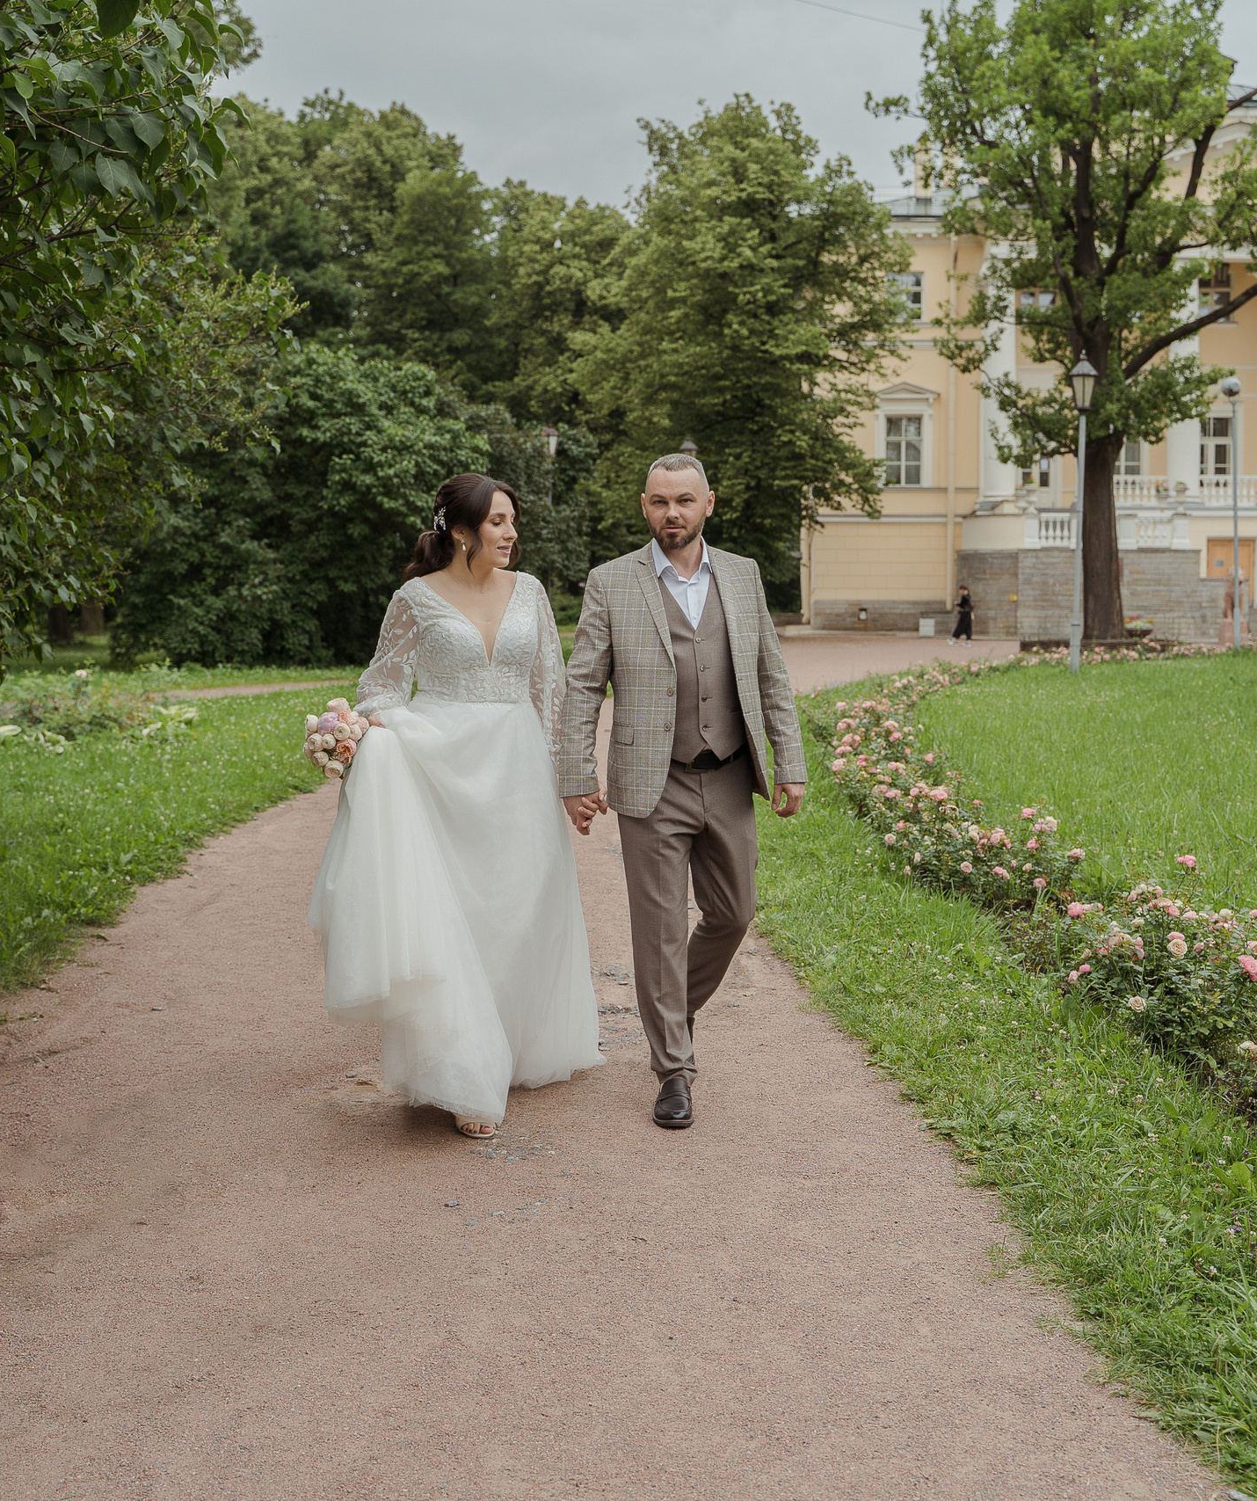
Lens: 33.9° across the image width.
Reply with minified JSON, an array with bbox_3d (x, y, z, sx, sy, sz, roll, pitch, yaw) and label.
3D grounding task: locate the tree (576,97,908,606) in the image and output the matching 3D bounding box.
[{"bbox_3d":[3.546,-12.277,64.500,10.200,16.400,10.000,1,2,0],"label":"tree"}]

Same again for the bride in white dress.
[{"bbox_3d":[-0.455,0.125,5.420,0.780,1.720,0.720,0,2,-9],"label":"bride in white dress"}]

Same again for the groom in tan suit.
[{"bbox_3d":[0.142,0.085,5.480,0.650,1.760,0.620,0,2,-3],"label":"groom in tan suit"}]

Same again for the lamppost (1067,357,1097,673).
[{"bbox_3d":[7.917,-4.108,36.000,0.500,5.500,0.500,1,2,0],"label":"lamppost"}]

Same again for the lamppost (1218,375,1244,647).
[{"bbox_3d":[14.618,-5.791,50.000,0.480,6.600,0.480,-2,2,0],"label":"lamppost"}]

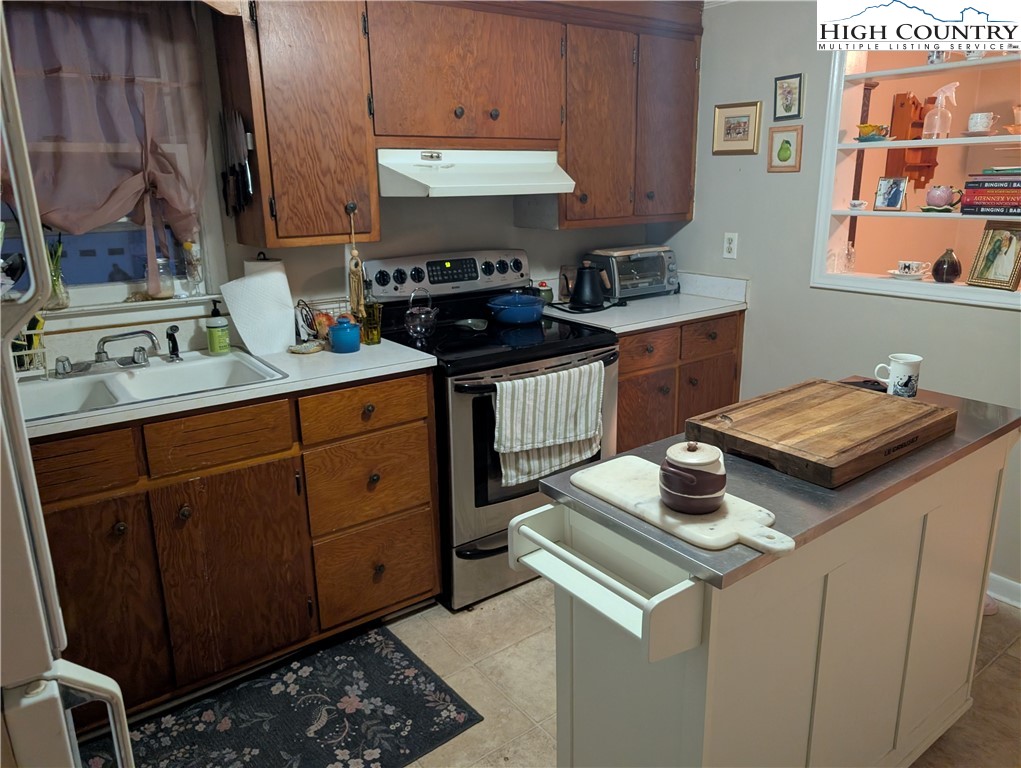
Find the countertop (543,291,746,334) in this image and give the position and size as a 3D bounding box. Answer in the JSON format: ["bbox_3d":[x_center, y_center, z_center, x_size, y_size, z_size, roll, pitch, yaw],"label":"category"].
[{"bbox_3d":[0.537,-0.329,3.163,0.845,0.034,0.623,-12,18,-33],"label":"countertop"}]

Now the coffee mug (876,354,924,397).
[{"bbox_3d":[0.995,-0.019,1.824,0.118,0.097,0.089,7,18,29],"label":"coffee mug"}]

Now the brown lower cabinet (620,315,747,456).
[{"bbox_3d":[0.538,0.102,3.270,0.807,0.888,0.630,-12,20,-34],"label":"brown lower cabinet"}]

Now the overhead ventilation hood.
[{"bbox_3d":[-0.154,-0.775,2.597,0.760,0.152,0.488,-12,20,-34],"label":"overhead ventilation hood"}]

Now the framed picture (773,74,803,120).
[{"bbox_3d":[1.109,-1.133,2.814,0.020,0.167,0.122,-12,18,-33],"label":"framed picture"}]

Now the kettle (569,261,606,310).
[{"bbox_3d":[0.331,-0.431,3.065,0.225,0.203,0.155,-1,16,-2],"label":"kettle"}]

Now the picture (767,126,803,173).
[{"bbox_3d":[1.101,-0.935,2.832,0.018,0.174,0.150,-12,20,-34],"label":"picture"}]

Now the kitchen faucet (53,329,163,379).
[{"bbox_3d":[-1.187,-0.090,2.078,0.275,0.135,0.180,-12,20,-34],"label":"kitchen faucet"}]

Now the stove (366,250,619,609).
[{"bbox_3d":[-0.073,0.109,2.756,0.760,1.180,0.690,-12,20,-34],"label":"stove"}]

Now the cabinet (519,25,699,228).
[{"bbox_3d":[0.428,-1.083,3.060,0.805,0.757,0.310,-12,20,-34],"label":"cabinet"}]

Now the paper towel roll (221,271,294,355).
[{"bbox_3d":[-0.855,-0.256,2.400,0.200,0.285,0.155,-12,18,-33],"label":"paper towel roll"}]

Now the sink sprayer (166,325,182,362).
[{"bbox_3d":[-1.071,-0.134,2.270,0.042,0.114,0.055,-16,21,-42],"label":"sink sprayer"}]

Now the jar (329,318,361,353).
[{"bbox_3d":[-0.562,-0.167,2.376,0.107,0.109,0.107,-1,16,0],"label":"jar"}]

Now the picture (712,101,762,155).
[{"bbox_3d":[0.972,-1.087,3.031,0.022,0.207,0.235,-12,18,-33],"label":"picture"}]

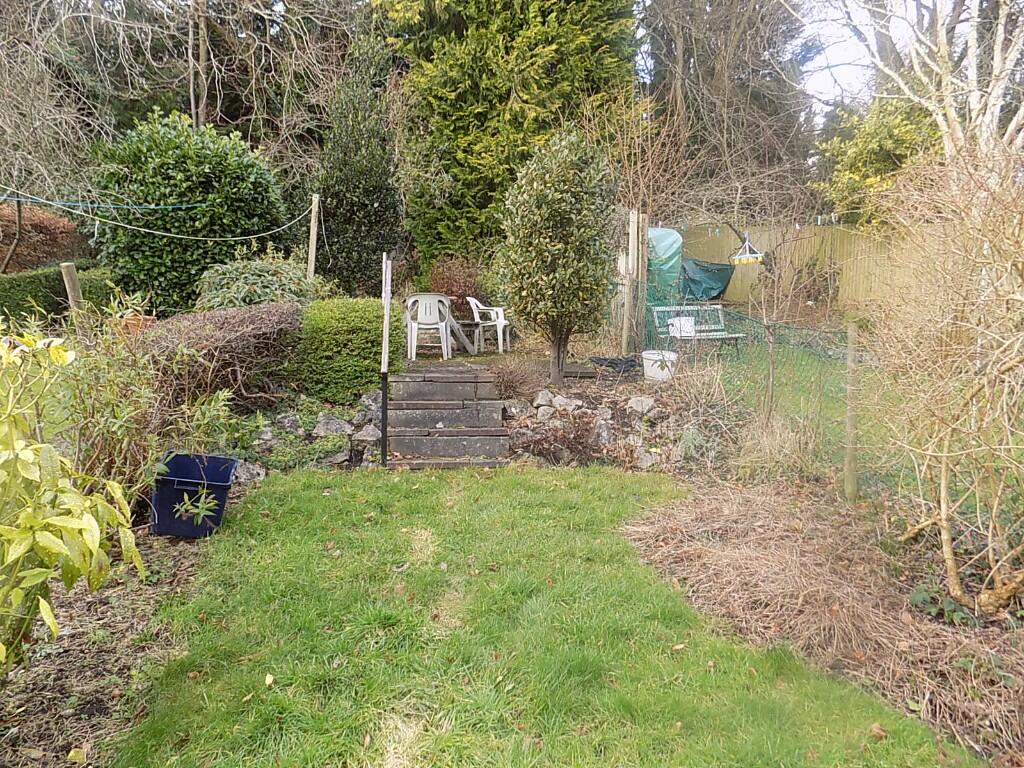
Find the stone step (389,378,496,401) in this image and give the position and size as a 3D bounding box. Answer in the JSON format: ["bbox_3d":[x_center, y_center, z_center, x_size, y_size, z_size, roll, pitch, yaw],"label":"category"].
[{"bbox_3d":[-0.583,0.043,5.880,0.930,0.200,0.330,0,5,0],"label":"stone step"}]

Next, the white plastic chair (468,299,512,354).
[{"bbox_3d":[-0.330,-0.821,9.550,0.560,0.790,0.560,1,5,11],"label":"white plastic chair"}]

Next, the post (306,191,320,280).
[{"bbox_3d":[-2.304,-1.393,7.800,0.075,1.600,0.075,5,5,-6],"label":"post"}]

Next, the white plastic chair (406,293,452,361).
[{"bbox_3d":[-1.012,-0.693,8.350,0.550,0.800,0.550,-1,5,-7],"label":"white plastic chair"}]

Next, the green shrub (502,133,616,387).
[{"bbox_3d":[0.402,-1.106,5.950,0.980,2.170,0.950,0,5,0],"label":"green shrub"}]

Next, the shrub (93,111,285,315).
[{"bbox_3d":[-4.279,-2.136,9.000,2.500,2.850,2.300,0,5,0],"label":"shrub"}]

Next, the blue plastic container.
[{"bbox_3d":[-1.890,0.658,4.050,0.410,0.360,0.480,6,7,-19],"label":"blue plastic container"}]

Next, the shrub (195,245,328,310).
[{"bbox_3d":[-2.761,-1.042,7.500,1.420,0.950,1.150,-2,6,-20],"label":"shrub"}]

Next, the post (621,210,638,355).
[{"bbox_3d":[1.524,-1.292,8.718,0.130,1.803,0.120,1,5,0],"label":"post"}]

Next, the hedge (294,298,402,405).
[{"bbox_3d":[-1.436,-0.298,6.050,0.880,0.880,0.850,0,5,0],"label":"hedge"}]

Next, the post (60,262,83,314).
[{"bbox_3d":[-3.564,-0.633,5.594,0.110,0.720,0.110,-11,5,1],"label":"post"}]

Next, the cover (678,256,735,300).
[{"bbox_3d":[3.276,-1.768,11.400,0.880,0.740,0.550,0,5,0],"label":"cover"}]

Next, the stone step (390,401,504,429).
[{"bbox_3d":[-0.556,0.240,5.729,0.950,0.200,0.310,0,5,-4],"label":"stone step"}]

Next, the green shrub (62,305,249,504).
[{"bbox_3d":[-2.529,0.131,4.800,1.200,1.280,1.000,-3,6,-27],"label":"green shrub"}]

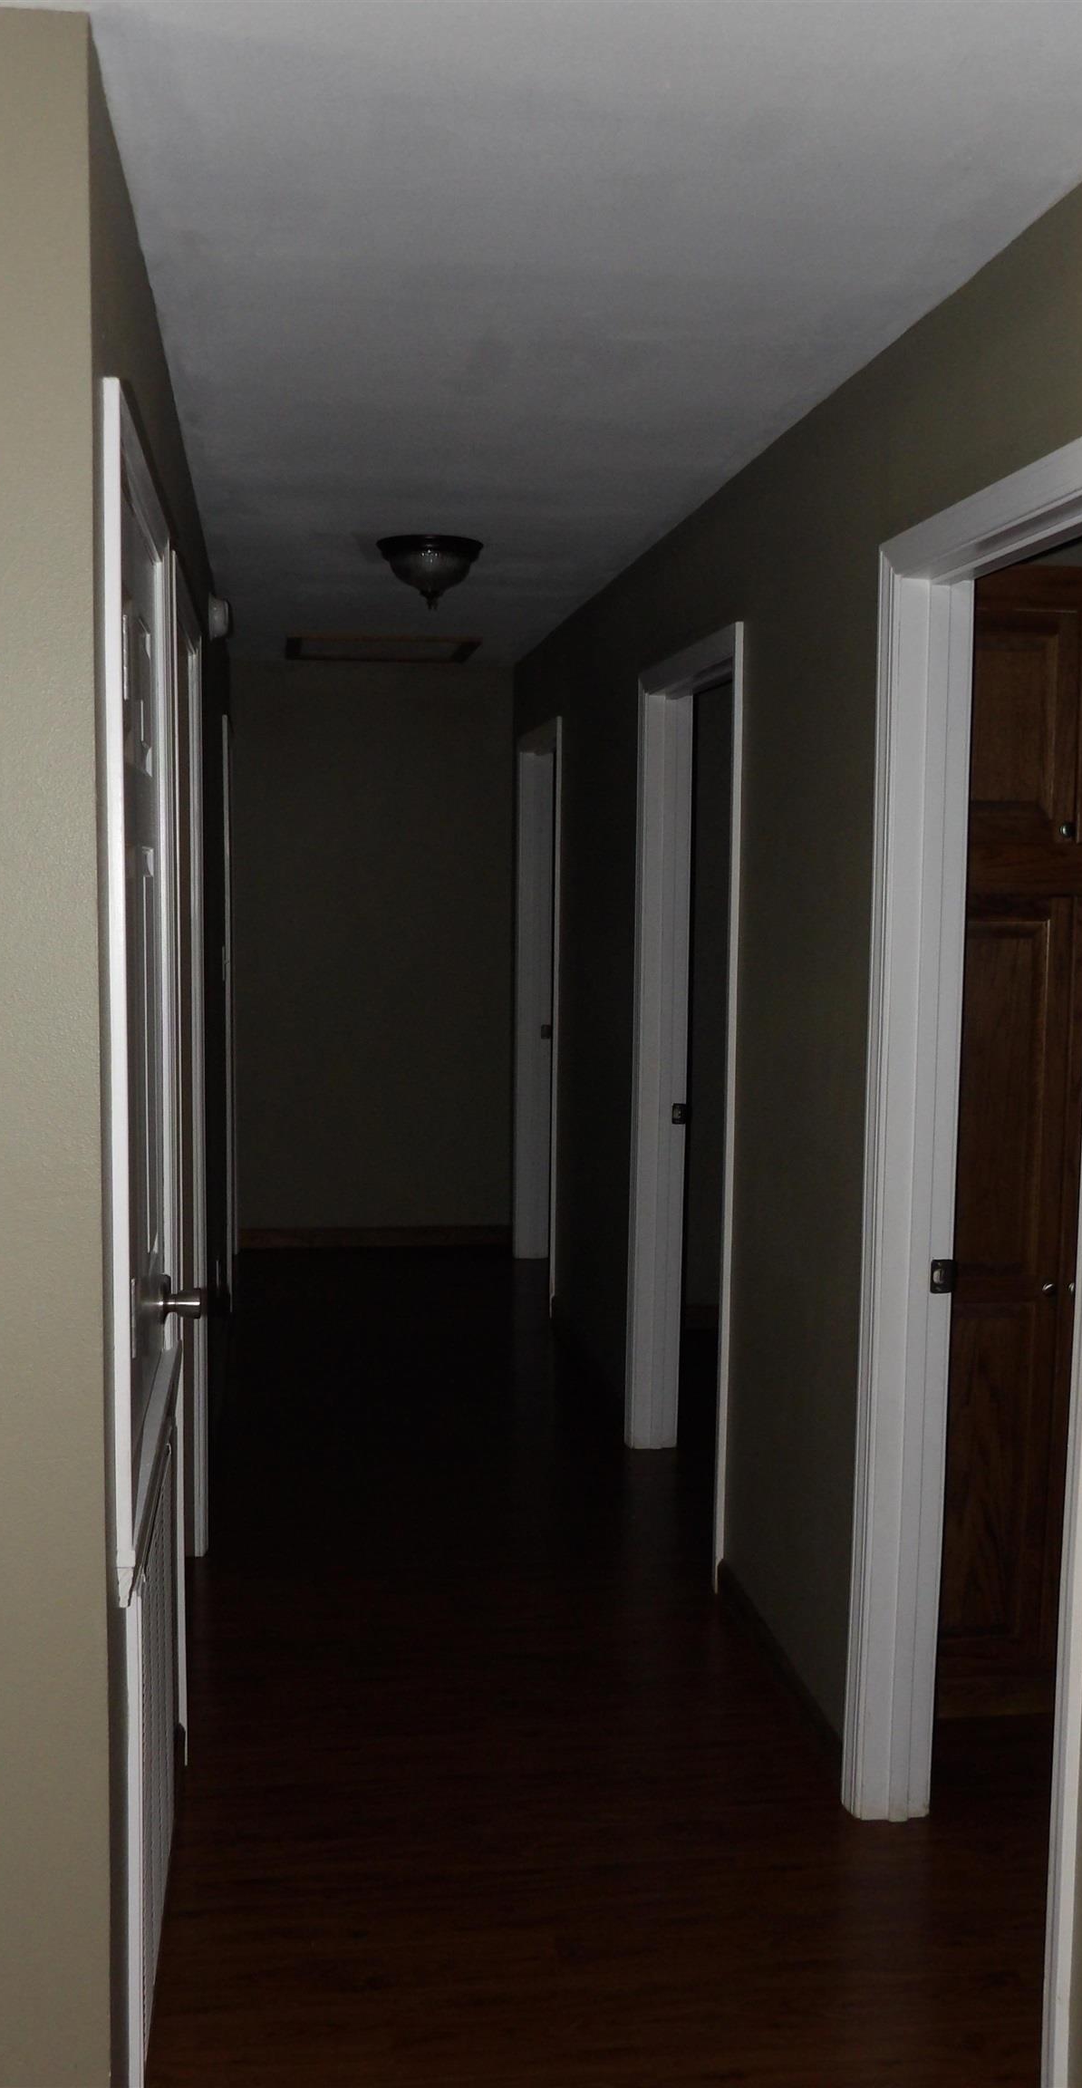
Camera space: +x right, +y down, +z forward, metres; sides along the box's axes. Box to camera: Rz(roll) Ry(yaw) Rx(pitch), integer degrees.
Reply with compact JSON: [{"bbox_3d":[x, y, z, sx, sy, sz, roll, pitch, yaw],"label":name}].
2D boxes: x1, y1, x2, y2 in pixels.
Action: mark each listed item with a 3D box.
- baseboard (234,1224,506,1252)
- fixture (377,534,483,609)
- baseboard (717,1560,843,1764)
[{"bbox_3d":[-0.701,0.828,7.187,1.168,0.083,0.014,0,6,-9],"label":"baseboard"},{"bbox_3d":[-0.290,-1.223,4.420,0.278,0.162,0.278,0,6,-9],"label":"fixture"},{"bbox_3d":[0.467,1.236,3.354,0.014,0.083,0.867,0,6,-9],"label":"baseboard"}]

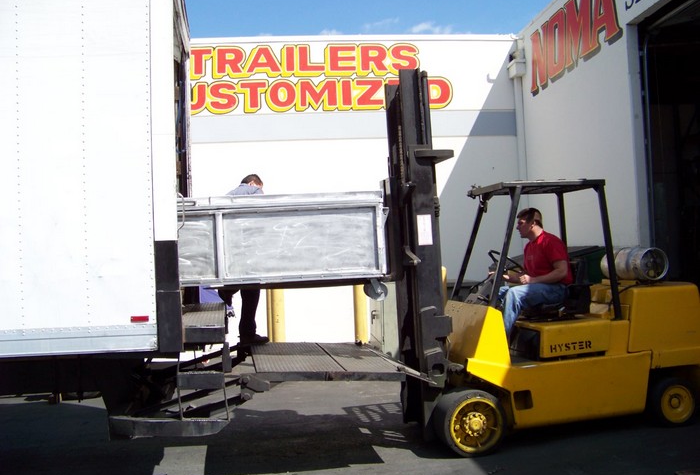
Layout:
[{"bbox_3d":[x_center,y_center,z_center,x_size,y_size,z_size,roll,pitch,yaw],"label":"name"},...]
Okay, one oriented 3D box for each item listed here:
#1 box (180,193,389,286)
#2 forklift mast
[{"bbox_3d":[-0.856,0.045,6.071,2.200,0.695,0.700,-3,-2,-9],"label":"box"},{"bbox_3d":[0.605,0.130,6.350,0.340,3.050,0.660,-3,-2,-12],"label":"forklift mast"}]

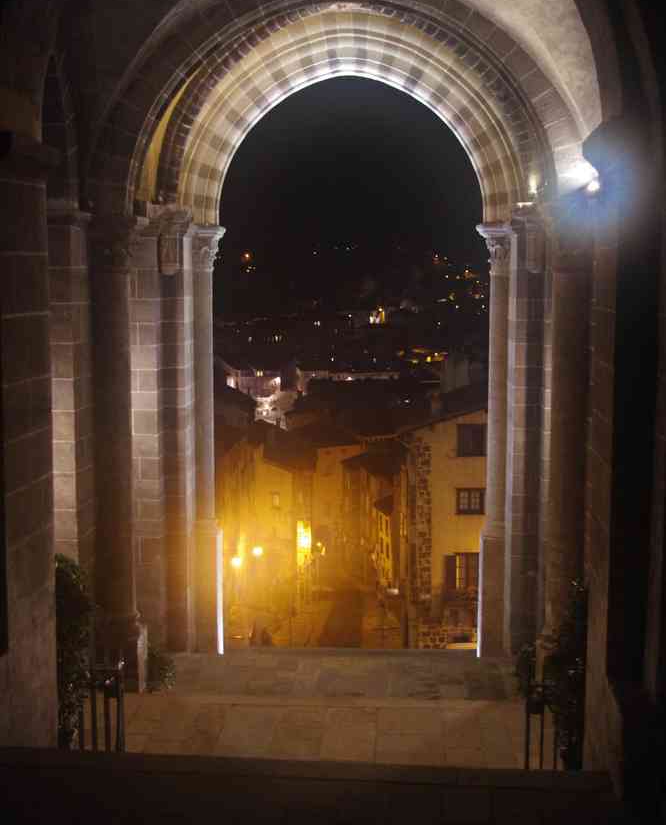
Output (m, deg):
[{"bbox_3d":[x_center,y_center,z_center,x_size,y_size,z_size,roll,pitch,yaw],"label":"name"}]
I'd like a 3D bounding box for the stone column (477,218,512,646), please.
[{"bbox_3d":[2.672,0.537,19.569,0.543,7.285,0.543,1,7,6],"label":"stone column"}]

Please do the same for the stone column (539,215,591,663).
[{"bbox_3d":[3.521,0.670,17.779,0.757,7.343,0.776,1,7,6],"label":"stone column"}]

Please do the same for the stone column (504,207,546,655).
[{"bbox_3d":[3.212,0.415,19.499,0.601,7.547,0.630,1,7,6],"label":"stone column"}]

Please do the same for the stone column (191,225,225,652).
[{"bbox_3d":[-2.124,0.496,20.061,0.524,7.333,0.533,1,7,6],"label":"stone column"}]

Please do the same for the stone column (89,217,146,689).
[{"bbox_3d":[-3.412,0.630,18.443,0.795,7.440,0.795,1,7,6],"label":"stone column"}]

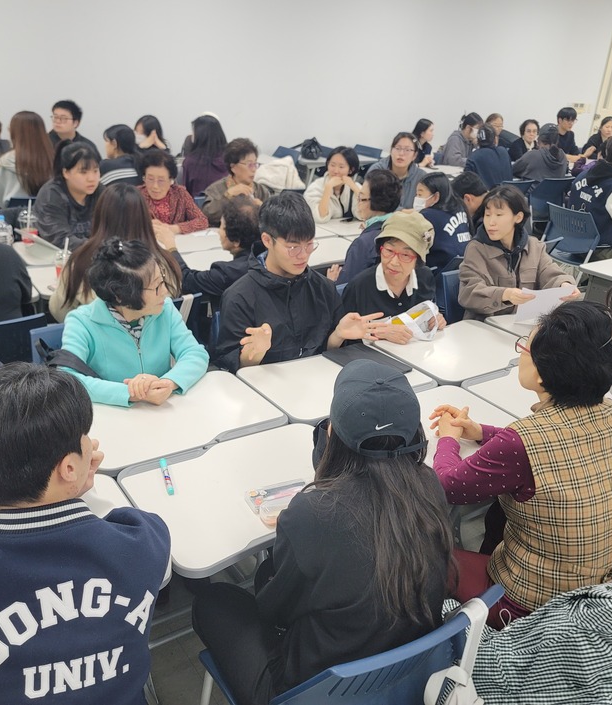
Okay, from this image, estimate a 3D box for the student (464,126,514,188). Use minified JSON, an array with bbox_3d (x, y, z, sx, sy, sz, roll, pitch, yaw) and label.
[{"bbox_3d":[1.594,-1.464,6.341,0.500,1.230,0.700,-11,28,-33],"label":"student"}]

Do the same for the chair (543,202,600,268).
[{"bbox_3d":[1.979,-0.683,4.998,0.540,0.800,0.480,-11,29,-30],"label":"chair"}]

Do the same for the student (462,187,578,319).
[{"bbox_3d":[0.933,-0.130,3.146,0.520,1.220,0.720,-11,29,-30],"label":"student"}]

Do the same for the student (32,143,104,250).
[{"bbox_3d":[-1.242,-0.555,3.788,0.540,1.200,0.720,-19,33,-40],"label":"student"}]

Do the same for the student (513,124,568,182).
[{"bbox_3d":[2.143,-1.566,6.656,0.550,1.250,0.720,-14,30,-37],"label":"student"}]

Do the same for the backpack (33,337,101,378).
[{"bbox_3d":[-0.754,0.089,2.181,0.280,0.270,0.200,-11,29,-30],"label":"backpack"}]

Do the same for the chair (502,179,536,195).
[{"bbox_3d":[1.586,-1.146,5.950,0.480,0.800,0.540,-11,29,-30],"label":"chair"}]

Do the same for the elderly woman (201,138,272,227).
[{"bbox_3d":[-0.320,-0.721,4.337,0.660,1.210,0.500,20,28,32],"label":"elderly woman"}]

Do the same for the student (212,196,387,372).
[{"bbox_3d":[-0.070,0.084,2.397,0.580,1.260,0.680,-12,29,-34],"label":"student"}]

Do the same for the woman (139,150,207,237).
[{"bbox_3d":[-0.797,-0.534,3.815,0.520,1.160,0.660,-3,24,-18],"label":"woman"}]

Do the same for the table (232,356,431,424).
[{"bbox_3d":[0.078,0.414,2.345,0.580,0.720,0.389,-11,28,-33],"label":"table"}]

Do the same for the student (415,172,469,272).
[{"bbox_3d":[0.682,-0.368,3.653,0.480,1.200,0.700,-11,29,-30],"label":"student"}]

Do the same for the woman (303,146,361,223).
[{"bbox_3d":[0.159,-0.787,4.525,0.500,1.170,0.700,-11,29,-30],"label":"woman"}]

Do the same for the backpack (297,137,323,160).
[{"bbox_3d":[0.066,-1.962,6.456,0.250,0.240,0.180,-11,29,-30],"label":"backpack"}]

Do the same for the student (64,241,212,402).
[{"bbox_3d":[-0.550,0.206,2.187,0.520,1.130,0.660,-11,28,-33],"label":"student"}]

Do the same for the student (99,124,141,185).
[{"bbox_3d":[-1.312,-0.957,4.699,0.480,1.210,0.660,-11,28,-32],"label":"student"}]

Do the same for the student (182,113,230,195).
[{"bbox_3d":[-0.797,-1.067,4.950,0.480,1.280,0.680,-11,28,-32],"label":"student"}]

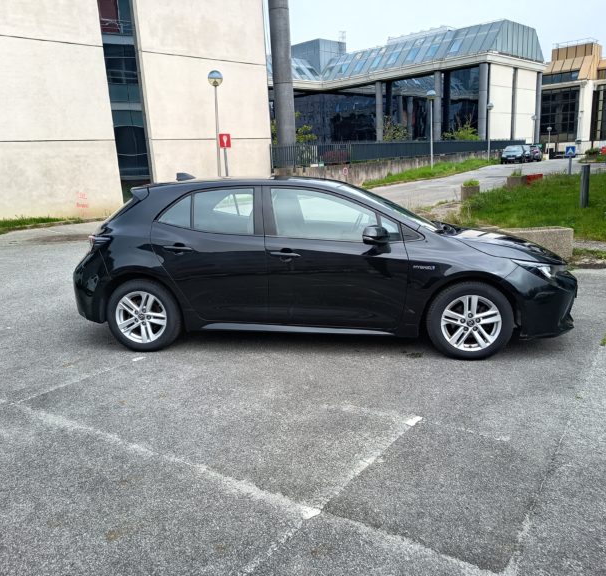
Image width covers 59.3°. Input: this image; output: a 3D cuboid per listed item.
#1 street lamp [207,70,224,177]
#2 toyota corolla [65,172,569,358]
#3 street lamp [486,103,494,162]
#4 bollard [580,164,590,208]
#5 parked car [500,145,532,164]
[{"bbox_3d":[-2.859,-4.967,17.961,0.500,4.450,0.500,-2,14,0],"label":"street lamp"},{"bbox_3d":[0.178,-0.353,4.929,4.370,1.440,1.840,0,14,9],"label":"toyota corolla"},{"bbox_3d":[14.142,-11.792,40.197,0.500,4.400,0.500,-3,14,0],"label":"street lamp"},{"bbox_3d":[6.517,-2.337,12.279,0.200,0.980,0.200,5,16,29],"label":"bollard"},{"bbox_3d":[17.959,-11.297,44.872,1.780,1.520,4.250,5,16,29],"label":"parked car"}]

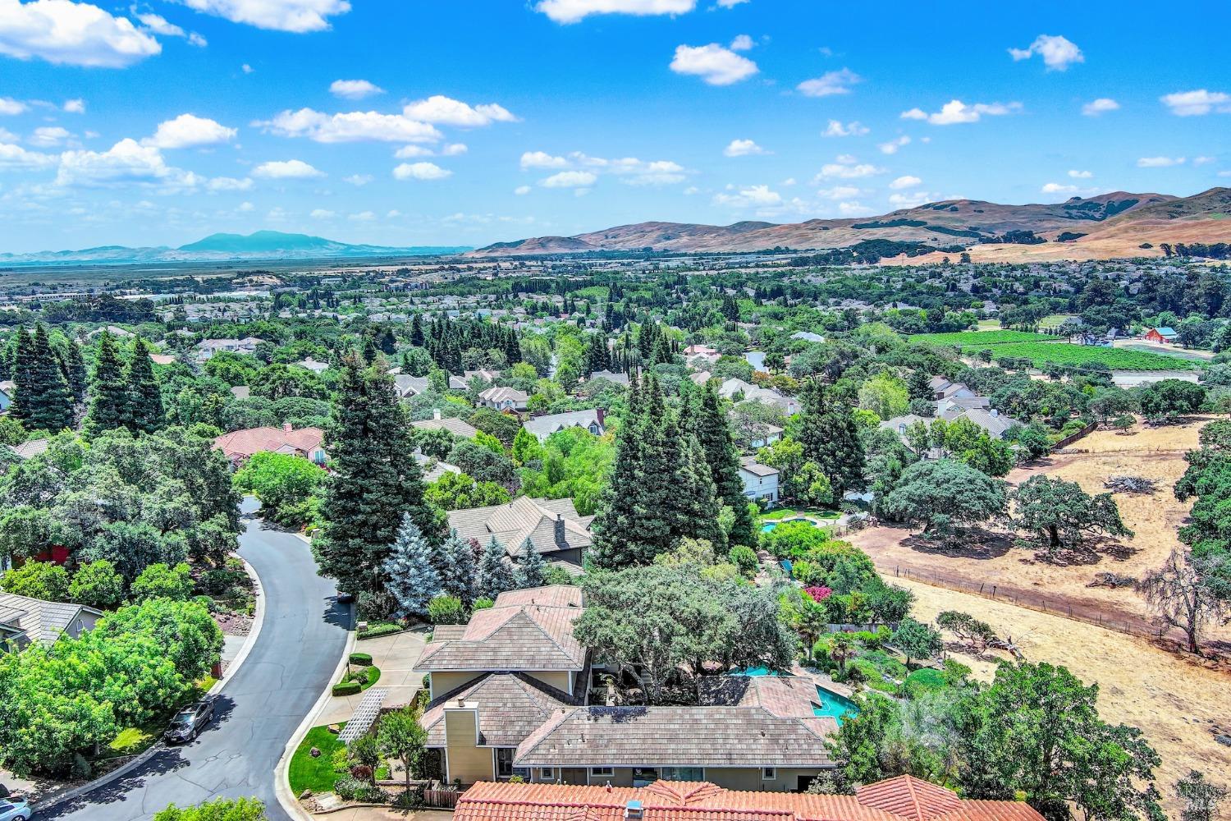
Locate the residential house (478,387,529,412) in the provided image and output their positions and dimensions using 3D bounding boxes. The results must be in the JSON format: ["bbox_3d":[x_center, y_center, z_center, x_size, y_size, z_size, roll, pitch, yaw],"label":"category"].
[{"bbox_3d":[-28.938,-3.118,254.639,12.300,7.300,10.500,-4,10,-24],"label":"residential house"}]

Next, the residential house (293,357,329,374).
[{"bbox_3d":[-108.400,-14.350,351.990,16.000,6.700,12.000,3,10,25],"label":"residential house"}]

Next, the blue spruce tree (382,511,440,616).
[{"bbox_3d":[-18.978,14.494,92.514,5.560,10.060,5.560,-2,9,-12],"label":"blue spruce tree"}]

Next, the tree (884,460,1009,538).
[{"bbox_3d":[44.690,11.340,134.910,16.400,9.800,16.400,-2,10,0],"label":"tree"}]

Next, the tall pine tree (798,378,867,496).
[{"bbox_3d":[32.339,4.619,148.185,10.200,18.580,9.690,2,9,12],"label":"tall pine tree"}]

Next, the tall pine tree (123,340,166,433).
[{"bbox_3d":[-99.402,-4.580,209.149,8.720,21.700,8.720,-4,10,-25],"label":"tall pine tree"}]

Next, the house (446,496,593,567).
[{"bbox_3d":[-10.500,15.210,117.400,17.000,9.000,20.000,-5,10,-19],"label":"house"}]

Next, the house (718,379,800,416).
[{"bbox_3d":[39.580,-3.270,269.330,22.000,7.500,16.000,5,11,32],"label":"house"}]

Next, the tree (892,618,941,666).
[{"bbox_3d":[24.533,18.787,80.812,4.150,4.040,4.150,3,9,17],"label":"tree"}]

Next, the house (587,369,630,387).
[{"bbox_3d":[-2.360,-9.790,324.830,15.500,6.800,12.000,3,10,25],"label":"house"}]

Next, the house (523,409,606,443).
[{"bbox_3d":[-10.600,4.609,191.066,18.500,7.700,9.800,-9,12,-43],"label":"house"}]

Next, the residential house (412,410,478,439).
[{"bbox_3d":[-42.080,3.250,241.670,17.000,7.000,13.000,-6,11,-27],"label":"residential house"}]

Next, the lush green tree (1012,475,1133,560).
[{"bbox_3d":[54.890,12.340,119.140,14.440,9.400,13.000,4,10,25],"label":"lush green tree"}]

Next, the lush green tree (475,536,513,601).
[{"bbox_3d":[-12.210,16.520,99.540,3.900,8.200,3.900,-2,10,0],"label":"lush green tree"}]

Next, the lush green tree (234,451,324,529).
[{"bbox_3d":[-45.379,10.289,133.864,12.460,9.850,11.220,-3,10,-19],"label":"lush green tree"}]

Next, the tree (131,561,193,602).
[{"bbox_3d":[-44.604,17.221,97.741,6.260,4.640,5.940,-4,10,-25],"label":"tree"}]

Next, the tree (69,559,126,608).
[{"bbox_3d":[-53.450,18.020,102.140,5.900,5.300,5.900,-2,10,0],"label":"tree"}]

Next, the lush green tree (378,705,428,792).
[{"bbox_3d":[-13.262,20.999,61.868,3.180,5.590,3.180,-2,9,-13],"label":"lush green tree"}]

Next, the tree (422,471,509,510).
[{"bbox_3d":[-20.330,13.680,136.540,11.300,9.800,10.500,-2,10,0],"label":"tree"}]

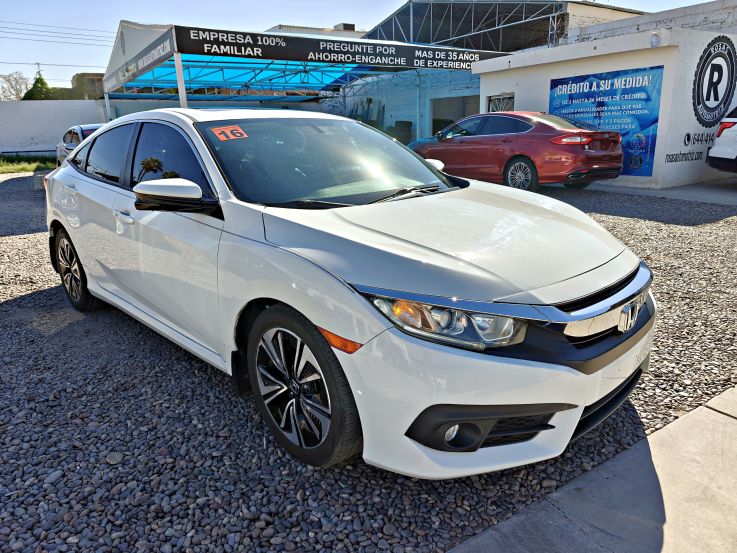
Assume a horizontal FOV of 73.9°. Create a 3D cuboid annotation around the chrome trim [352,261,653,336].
[{"bbox_3d":[0.698,0.012,1.933,0.660,0.200,1.500,14,21,43],"label":"chrome trim"}]

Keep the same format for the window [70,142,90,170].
[{"bbox_3d":[-2.046,-0.857,3.481,0.360,0.210,0.040,14,-4,43],"label":"window"}]

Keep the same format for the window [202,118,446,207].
[{"bbox_3d":[-0.159,-0.649,2.641,1.480,0.120,0.970,-16,49,-43],"label":"window"}]

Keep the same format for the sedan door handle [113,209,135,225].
[{"bbox_3d":[-1.280,-0.318,2.575,0.250,0.050,0.055,14,21,43],"label":"sedan door handle"}]

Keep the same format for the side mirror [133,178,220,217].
[{"bbox_3d":[-0.824,-0.329,2.035,0.240,0.170,0.230,14,21,43],"label":"side mirror"}]

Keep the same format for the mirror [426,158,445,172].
[{"bbox_3d":[0.497,-0.709,3.332,0.240,0.170,0.230,14,21,43],"label":"mirror"}]

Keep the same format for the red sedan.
[{"bbox_3d":[2.624,-2.573,9.994,1.880,1.475,4.870,-11,18,-31],"label":"red sedan"}]

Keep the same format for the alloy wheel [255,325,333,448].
[{"bbox_3d":[-0.228,0.402,1.882,0.455,0.455,0.180,14,21,43],"label":"alloy wheel"}]

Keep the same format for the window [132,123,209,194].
[{"bbox_3d":[-0.959,-0.598,2.421,1.060,0.390,0.050,14,-4,43],"label":"window"}]

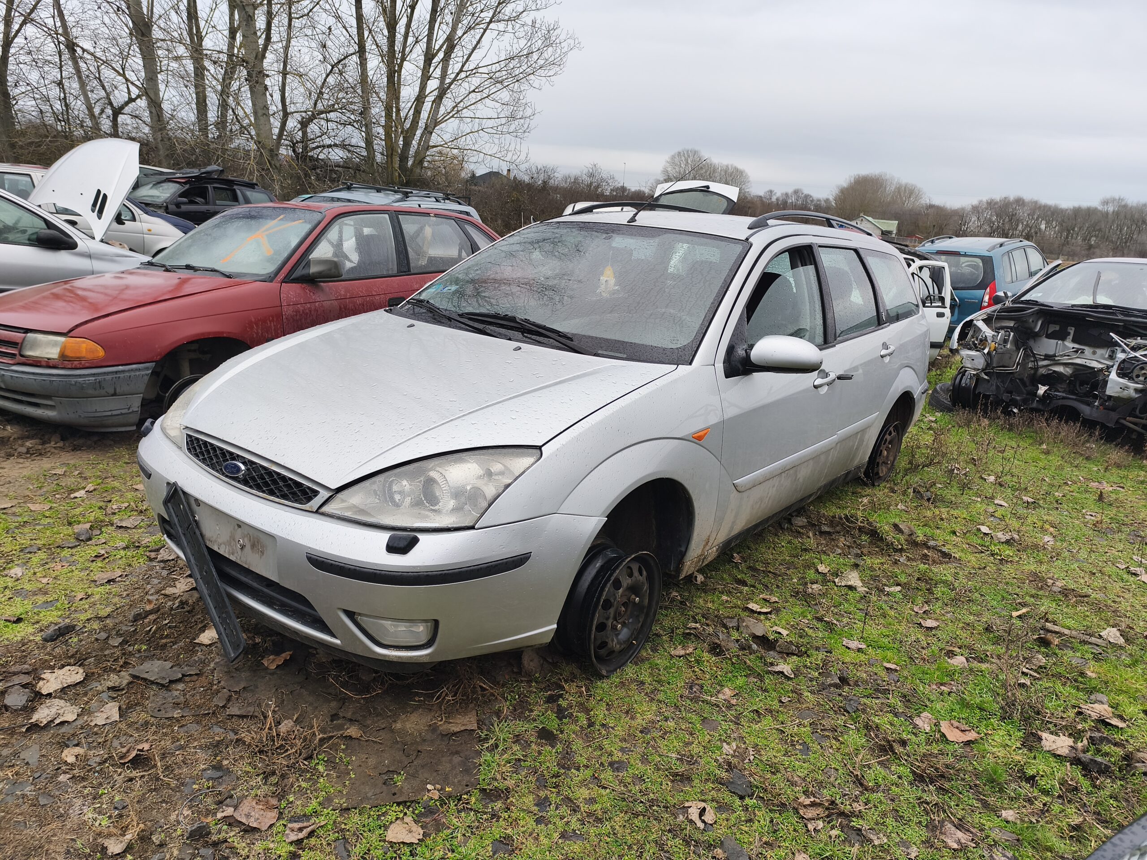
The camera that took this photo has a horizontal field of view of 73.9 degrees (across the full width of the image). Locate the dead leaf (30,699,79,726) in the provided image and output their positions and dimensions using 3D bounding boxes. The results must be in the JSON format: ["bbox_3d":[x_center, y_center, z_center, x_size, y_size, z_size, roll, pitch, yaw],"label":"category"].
[{"bbox_3d":[-1.302,0.717,1.928,0.102,0.025,0.126,1,15,-11],"label":"dead leaf"}]

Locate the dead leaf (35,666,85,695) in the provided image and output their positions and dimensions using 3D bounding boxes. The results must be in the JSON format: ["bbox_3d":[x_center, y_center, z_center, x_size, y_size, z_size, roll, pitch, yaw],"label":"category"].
[{"bbox_3d":[-1.450,0.708,2.155,0.109,0.020,0.135,-3,17,-24],"label":"dead leaf"}]

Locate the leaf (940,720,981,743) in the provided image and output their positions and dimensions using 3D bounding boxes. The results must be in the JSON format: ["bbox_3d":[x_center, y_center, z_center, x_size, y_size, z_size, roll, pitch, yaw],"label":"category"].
[{"bbox_3d":[1.108,0.870,2.204,0.112,0.025,0.094,-1,16,-18],"label":"leaf"}]

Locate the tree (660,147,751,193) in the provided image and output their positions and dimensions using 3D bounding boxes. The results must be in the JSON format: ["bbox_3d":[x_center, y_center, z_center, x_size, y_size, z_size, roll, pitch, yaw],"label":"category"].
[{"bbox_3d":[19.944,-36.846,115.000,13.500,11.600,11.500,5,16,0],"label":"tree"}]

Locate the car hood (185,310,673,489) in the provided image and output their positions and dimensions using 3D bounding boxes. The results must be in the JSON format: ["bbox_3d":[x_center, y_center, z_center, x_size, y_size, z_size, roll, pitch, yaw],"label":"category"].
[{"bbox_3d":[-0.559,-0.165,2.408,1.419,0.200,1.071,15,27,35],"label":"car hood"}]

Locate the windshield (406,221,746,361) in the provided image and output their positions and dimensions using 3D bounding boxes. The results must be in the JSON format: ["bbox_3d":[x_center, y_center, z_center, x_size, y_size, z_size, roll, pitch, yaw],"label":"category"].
[{"bbox_3d":[-0.015,-0.630,3.099,1.470,0.130,0.910,15,48,36],"label":"windshield"}]

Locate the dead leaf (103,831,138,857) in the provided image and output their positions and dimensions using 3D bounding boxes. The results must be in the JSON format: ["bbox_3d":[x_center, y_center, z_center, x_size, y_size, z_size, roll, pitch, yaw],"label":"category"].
[{"bbox_3d":[-0.971,0.886,1.633,0.055,0.020,0.062,-9,20,-40],"label":"dead leaf"}]

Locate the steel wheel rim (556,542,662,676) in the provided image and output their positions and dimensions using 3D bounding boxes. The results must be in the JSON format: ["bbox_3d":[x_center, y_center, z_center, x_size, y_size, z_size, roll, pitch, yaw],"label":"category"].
[{"bbox_3d":[0.113,0.556,2.425,0.152,0.396,0.396,16,19,34],"label":"steel wheel rim"}]

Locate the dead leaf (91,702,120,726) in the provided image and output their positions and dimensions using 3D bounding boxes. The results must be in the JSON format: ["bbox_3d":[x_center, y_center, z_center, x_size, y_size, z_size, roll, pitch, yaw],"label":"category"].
[{"bbox_3d":[-1.188,0.722,1.936,0.062,0.020,0.090,-5,17,-29],"label":"dead leaf"}]

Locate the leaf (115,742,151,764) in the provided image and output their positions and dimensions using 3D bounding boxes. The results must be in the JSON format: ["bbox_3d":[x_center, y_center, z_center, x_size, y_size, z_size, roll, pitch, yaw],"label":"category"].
[{"bbox_3d":[-1.089,0.798,1.891,0.076,0.035,0.069,-8,19,-36],"label":"leaf"}]

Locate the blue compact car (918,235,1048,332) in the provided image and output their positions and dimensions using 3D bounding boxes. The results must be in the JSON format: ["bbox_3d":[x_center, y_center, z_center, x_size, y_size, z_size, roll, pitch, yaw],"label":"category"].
[{"bbox_3d":[6.636,-2.288,12.409,1.700,1.540,4.300,17,20,42],"label":"blue compact car"}]

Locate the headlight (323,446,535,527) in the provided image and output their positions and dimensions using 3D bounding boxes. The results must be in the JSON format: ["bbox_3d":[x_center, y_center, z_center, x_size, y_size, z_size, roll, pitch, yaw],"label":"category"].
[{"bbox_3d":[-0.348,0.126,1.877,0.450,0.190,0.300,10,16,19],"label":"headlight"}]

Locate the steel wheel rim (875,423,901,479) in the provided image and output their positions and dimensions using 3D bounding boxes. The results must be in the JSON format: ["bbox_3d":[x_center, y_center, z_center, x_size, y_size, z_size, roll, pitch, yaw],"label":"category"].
[{"bbox_3d":[1.753,0.120,4.418,0.152,0.396,0.396,19,21,35],"label":"steel wheel rim"}]

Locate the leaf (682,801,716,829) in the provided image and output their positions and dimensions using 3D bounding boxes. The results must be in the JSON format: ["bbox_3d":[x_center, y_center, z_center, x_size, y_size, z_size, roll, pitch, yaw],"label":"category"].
[{"bbox_3d":[0.286,0.863,1.712,0.065,0.030,0.072,-8,19,-36],"label":"leaf"}]

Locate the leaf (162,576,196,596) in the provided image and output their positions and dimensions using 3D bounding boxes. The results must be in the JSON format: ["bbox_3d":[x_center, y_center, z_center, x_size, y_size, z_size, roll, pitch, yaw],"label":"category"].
[{"bbox_3d":[-1.395,0.557,2.712,0.078,0.020,0.136,5,15,3],"label":"leaf"}]

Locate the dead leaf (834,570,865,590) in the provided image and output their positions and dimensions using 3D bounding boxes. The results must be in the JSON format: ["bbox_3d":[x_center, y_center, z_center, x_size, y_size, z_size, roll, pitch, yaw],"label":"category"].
[{"bbox_3d":[1.130,0.615,3.127,0.120,0.035,0.140,10,16,19],"label":"dead leaf"}]

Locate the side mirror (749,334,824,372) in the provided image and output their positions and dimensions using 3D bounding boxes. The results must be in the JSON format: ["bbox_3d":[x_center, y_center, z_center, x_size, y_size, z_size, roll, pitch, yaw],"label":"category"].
[{"bbox_3d":[0.745,-0.266,2.683,0.245,0.130,0.135,16,18,35],"label":"side mirror"}]

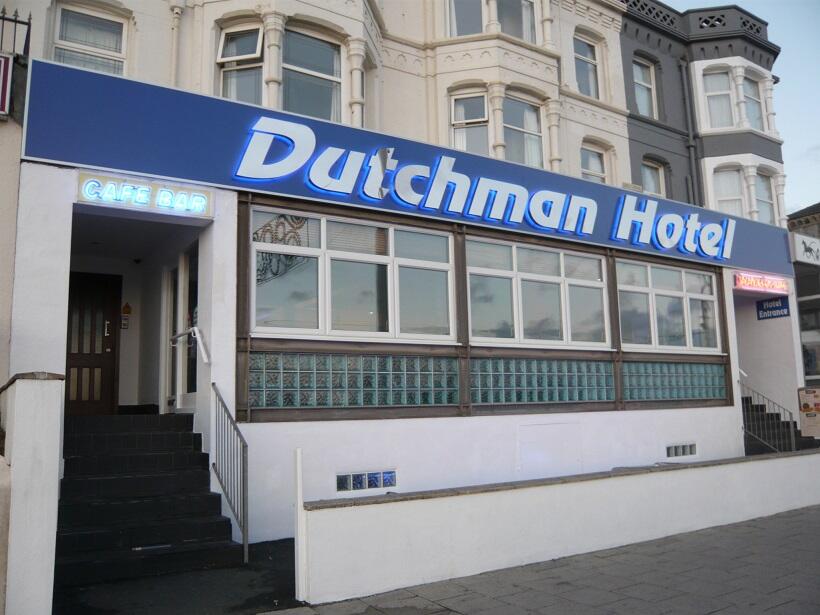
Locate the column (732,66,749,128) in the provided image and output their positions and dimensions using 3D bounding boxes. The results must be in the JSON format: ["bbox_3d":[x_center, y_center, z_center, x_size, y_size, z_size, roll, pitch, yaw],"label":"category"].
[{"bbox_3d":[9.326,-5.876,18.587,0.290,1.830,0.290,4,-11,-32],"label":"column"}]

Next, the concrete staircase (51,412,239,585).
[{"bbox_3d":[-2.526,1.669,6.149,1.430,1.330,1.840,4,-11,-32],"label":"concrete staircase"}]

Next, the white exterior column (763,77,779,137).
[{"bbox_3d":[10.584,-5.786,19.378,0.290,1.830,0.290,4,-11,-32],"label":"white exterior column"}]

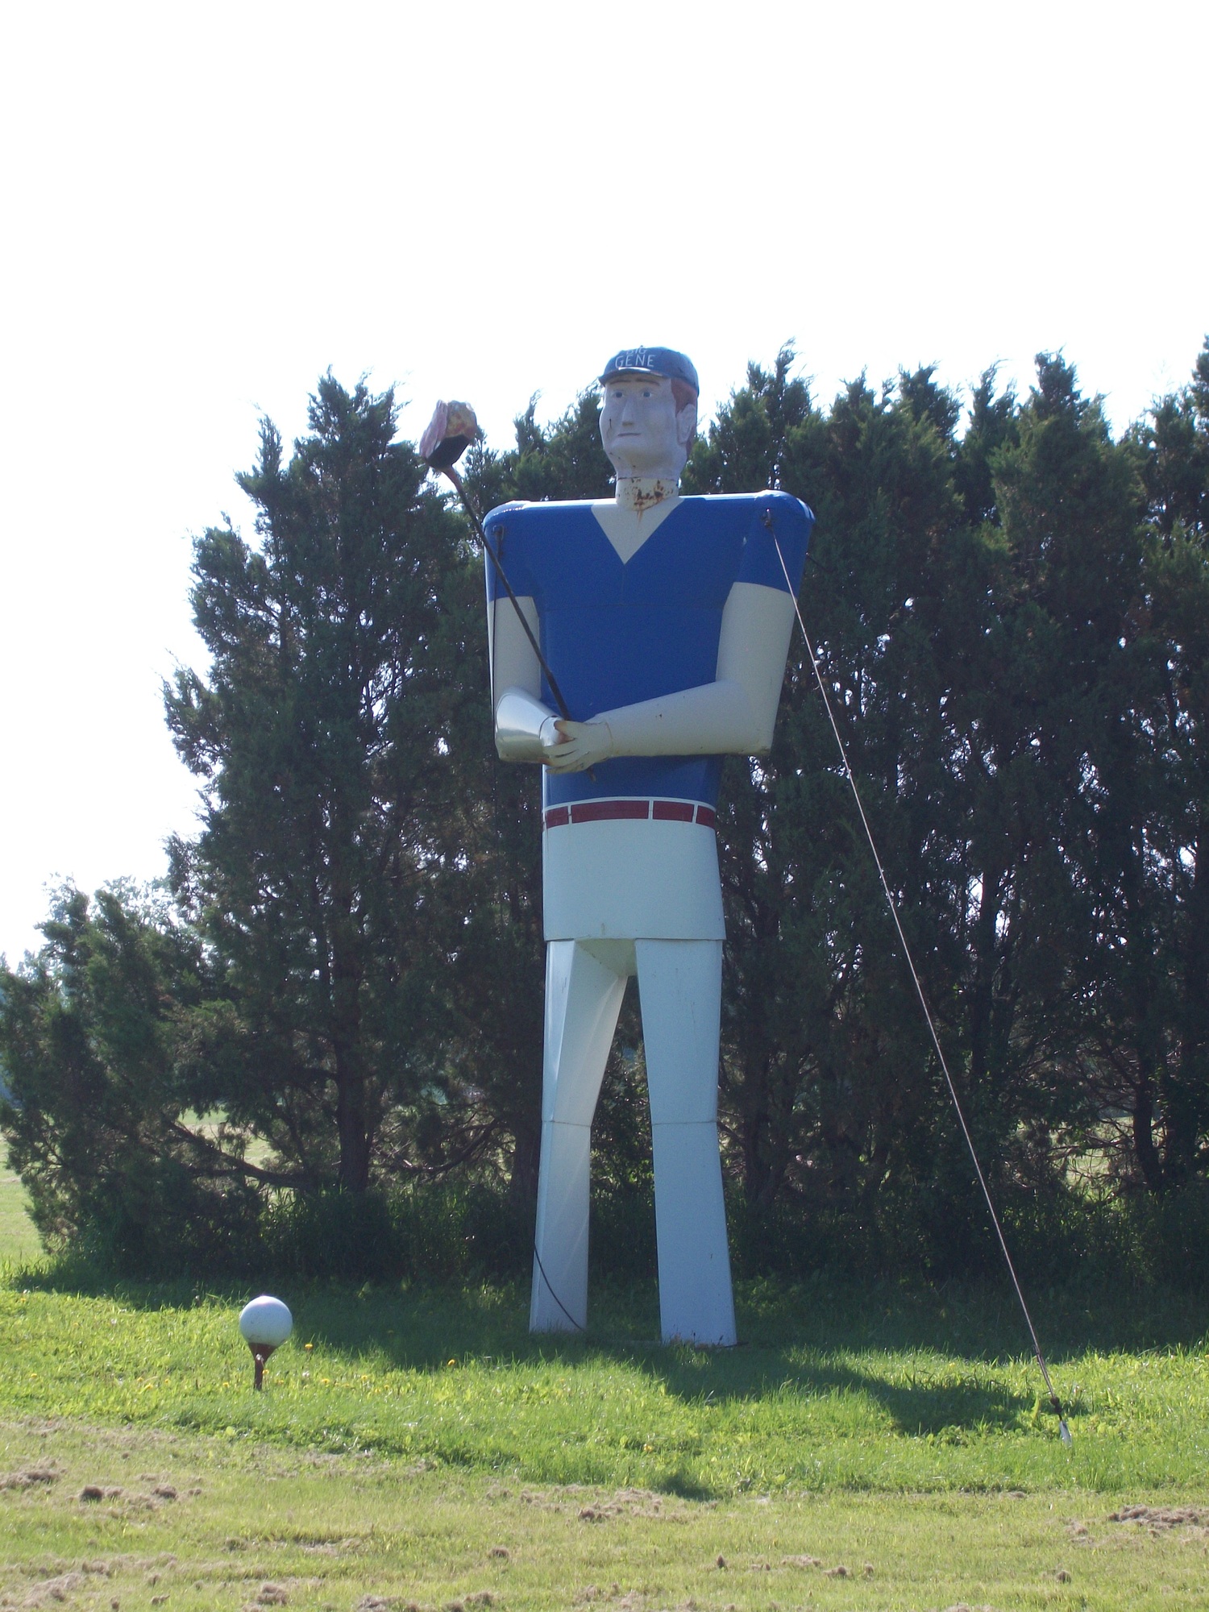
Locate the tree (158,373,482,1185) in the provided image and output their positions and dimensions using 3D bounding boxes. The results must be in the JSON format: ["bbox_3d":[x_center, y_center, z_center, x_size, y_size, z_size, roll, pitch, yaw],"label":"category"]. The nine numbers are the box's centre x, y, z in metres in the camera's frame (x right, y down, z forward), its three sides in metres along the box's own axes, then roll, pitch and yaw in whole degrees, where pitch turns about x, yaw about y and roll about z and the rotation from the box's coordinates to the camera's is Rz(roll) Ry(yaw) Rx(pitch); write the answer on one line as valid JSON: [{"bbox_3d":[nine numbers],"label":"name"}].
[{"bbox_3d":[-2.292,0.026,40.000,2.700,7.100,2.700,0,-3,0],"label":"tree"}]

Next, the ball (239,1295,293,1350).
[{"bbox_3d":[-1.897,2.897,27.400,0.298,0.298,0.298,0,-3,0],"label":"ball"}]

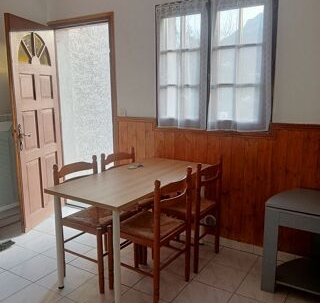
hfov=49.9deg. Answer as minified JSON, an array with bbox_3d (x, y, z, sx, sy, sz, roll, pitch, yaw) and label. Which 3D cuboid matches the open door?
[{"bbox_3d":[-1.298,-0.289,3.666,0.045,2.080,0.785,2,12,14],"label":"open door"}]

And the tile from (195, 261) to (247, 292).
[{"bbox_3d":[0.478,0.969,2.687,0.330,0.010,0.330,7,13,31],"label":"tile"}]

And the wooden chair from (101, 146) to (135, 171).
[{"bbox_3d":[-0.197,0.440,3.072,0.460,0.886,0.430,8,14,35],"label":"wooden chair"}]

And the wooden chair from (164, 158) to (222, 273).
[{"bbox_3d":[0.230,0.471,2.898,0.460,0.886,0.430,7,14,34],"label":"wooden chair"}]

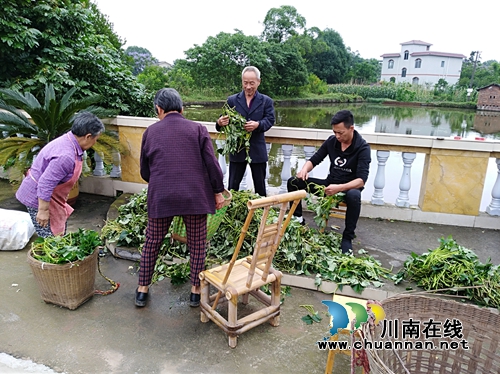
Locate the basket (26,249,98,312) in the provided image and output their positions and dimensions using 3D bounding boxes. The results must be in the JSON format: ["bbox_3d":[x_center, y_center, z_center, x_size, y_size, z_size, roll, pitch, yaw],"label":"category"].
[{"bbox_3d":[-1.317,0.622,2.699,0.460,0.380,0.460,-3,16,-17],"label":"basket"}]

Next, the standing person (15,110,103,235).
[{"bbox_3d":[-1.448,0.084,2.949,0.650,1.270,0.450,-2,16,-16],"label":"standing person"}]

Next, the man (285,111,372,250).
[{"bbox_3d":[0.757,-0.099,3.599,0.680,1.280,0.720,14,19,35],"label":"man"}]

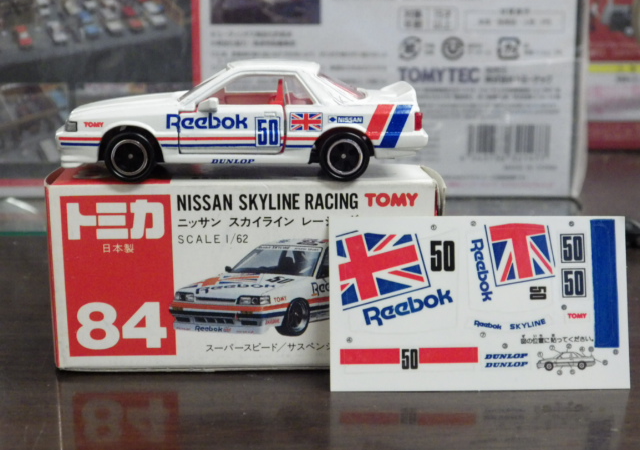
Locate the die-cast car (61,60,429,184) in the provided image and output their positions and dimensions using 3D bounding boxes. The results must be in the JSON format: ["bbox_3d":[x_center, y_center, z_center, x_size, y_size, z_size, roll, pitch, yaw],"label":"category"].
[{"bbox_3d":[-0.016,-0.023,0.228,0.075,0.023,0.028,0,13,1],"label":"die-cast car"}]

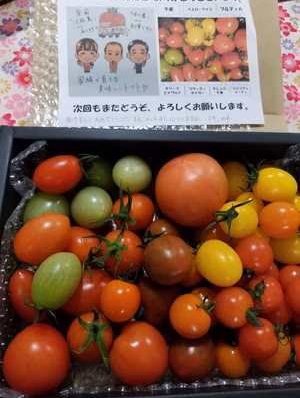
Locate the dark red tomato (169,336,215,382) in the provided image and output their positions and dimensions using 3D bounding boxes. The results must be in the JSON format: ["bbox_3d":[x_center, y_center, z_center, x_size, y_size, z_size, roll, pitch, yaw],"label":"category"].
[{"bbox_3d":[0.032,0.119,0.223,0.034,0.033,0.034,0,71,-2],"label":"dark red tomato"}]

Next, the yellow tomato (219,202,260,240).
[{"bbox_3d":[0.080,0.019,0.269,0.034,0.039,0.034,0,72,6],"label":"yellow tomato"}]

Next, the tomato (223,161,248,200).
[{"bbox_3d":[0.070,-0.015,0.255,0.029,0.031,0.033,0,70,-2],"label":"tomato"}]

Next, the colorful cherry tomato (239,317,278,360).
[{"bbox_3d":[0.077,0.100,0.213,0.028,0.027,0.028,0,71,-2],"label":"colorful cherry tomato"}]

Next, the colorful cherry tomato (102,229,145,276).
[{"bbox_3d":[-0.021,0.041,0.231,0.032,0.031,0.032,0,71,-2],"label":"colorful cherry tomato"}]

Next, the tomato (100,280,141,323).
[{"bbox_3d":[-0.020,0.069,0.202,0.026,0.026,0.027,0,70,-2],"label":"tomato"}]

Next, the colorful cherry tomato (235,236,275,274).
[{"bbox_3d":[0.092,0.050,0.263,0.033,0.033,0.033,0,74,-3],"label":"colorful cherry tomato"}]

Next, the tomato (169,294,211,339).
[{"bbox_3d":[0.029,0.083,0.213,0.029,0.028,0.029,0,71,-2],"label":"tomato"}]

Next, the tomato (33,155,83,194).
[{"bbox_3d":[-0.077,-0.020,0.251,0.041,0.031,0.031,-12,71,-3],"label":"tomato"}]

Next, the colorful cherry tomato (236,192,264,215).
[{"bbox_3d":[0.095,0.009,0.284,0.031,0.034,0.031,0,74,-3],"label":"colorful cherry tomato"}]

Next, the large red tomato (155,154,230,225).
[{"bbox_3d":[0.033,-0.007,0.236,0.057,0.054,0.057,0,70,-2],"label":"large red tomato"}]

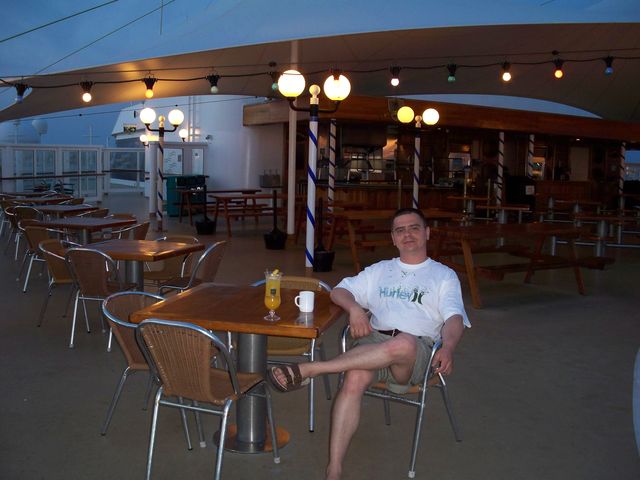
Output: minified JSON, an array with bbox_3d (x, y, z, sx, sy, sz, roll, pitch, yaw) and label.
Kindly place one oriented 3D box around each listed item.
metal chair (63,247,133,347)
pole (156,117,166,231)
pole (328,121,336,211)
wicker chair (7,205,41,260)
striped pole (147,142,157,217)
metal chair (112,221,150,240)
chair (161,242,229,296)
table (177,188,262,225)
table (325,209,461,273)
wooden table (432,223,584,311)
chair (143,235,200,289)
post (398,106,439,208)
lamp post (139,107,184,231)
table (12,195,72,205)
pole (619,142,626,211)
[{"bbox_3d":[-1.741,0.434,5.551,0.470,0.785,0.560,3,6,13],"label":"metal chair"},{"bbox_3d":[-3.383,-1.400,14.509,0.130,2.450,0.130,1,6,0],"label":"pole"},{"bbox_3d":[0.238,-1.307,14.335,0.120,2.480,0.120,1,6,0],"label":"pole"},{"bbox_3d":[-4.156,-0.099,9.958,0.540,0.780,0.570,3,6,11],"label":"wicker chair"},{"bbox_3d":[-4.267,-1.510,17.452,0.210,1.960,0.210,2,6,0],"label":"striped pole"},{"bbox_3d":[-2.205,0.189,7.950,0.570,0.750,0.530,3,6,17],"label":"metal chair"},{"bbox_3d":[-1.061,0.417,5.879,0.560,0.785,0.470,4,6,19],"label":"chair"},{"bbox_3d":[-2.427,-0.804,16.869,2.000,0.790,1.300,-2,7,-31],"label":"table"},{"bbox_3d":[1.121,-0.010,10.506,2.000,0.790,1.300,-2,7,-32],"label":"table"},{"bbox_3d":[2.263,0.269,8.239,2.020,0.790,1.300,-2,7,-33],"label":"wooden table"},{"bbox_3d":[-1.400,0.377,6.319,0.530,0.750,0.570,3,6,12],"label":"chair"},{"bbox_3d":[1.857,-1.225,13.239,0.940,2.660,0.330,-2,7,-34],"label":"post"},{"bbox_3d":[-3.377,-1.490,14.535,0.960,2.600,0.330,-1,7,-20],"label":"lamp post"},{"bbox_3d":[-5.193,-0.390,12.661,0.900,0.740,0.900,3,6,11],"label":"table"},{"bbox_3d":[10.194,-2.004,23.187,0.140,2.570,0.140,2,6,0],"label":"pole"}]

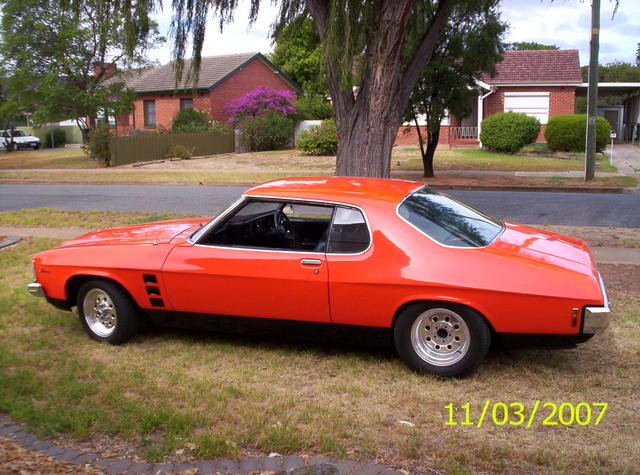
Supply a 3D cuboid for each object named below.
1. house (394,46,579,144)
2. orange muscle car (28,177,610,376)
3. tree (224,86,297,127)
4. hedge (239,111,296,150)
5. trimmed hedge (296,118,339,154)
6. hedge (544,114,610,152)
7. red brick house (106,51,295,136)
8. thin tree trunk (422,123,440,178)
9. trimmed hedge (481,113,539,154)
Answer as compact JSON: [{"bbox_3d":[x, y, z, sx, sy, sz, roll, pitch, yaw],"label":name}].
[{"bbox_3d":[8.210,-7.885,38.736,11.500,5.200,9.000,1,9,14],"label":"house"},{"bbox_3d":[-0.097,0.181,5.929,4.780,1.360,1.880,2,9,18],"label":"orange muscle car"},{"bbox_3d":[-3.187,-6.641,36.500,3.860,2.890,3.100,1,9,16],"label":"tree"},{"bbox_3d":[-2.787,-5.574,35.500,2.920,2.080,2.400,1,9,16],"label":"hedge"},{"bbox_3d":[-0.024,-4.817,32.500,2.190,1.720,2.000,1,9,16],"label":"trimmed hedge"},{"bbox_3d":[11.071,-4.471,29.300,2.840,1.630,2.200,1,9,16],"label":"hedge"},{"bbox_3d":[-7.838,-8.302,42.272,9.200,5.550,9.400,3,9,27],"label":"red brick house"},{"bbox_3d":[3.878,-3.026,23.700,0.630,1.810,0.450,1,9,16],"label":"thin tree trunk"},{"bbox_3d":[8.481,-4.699,30.500,2.770,1.790,2.400,1,9,16],"label":"trimmed hedge"}]

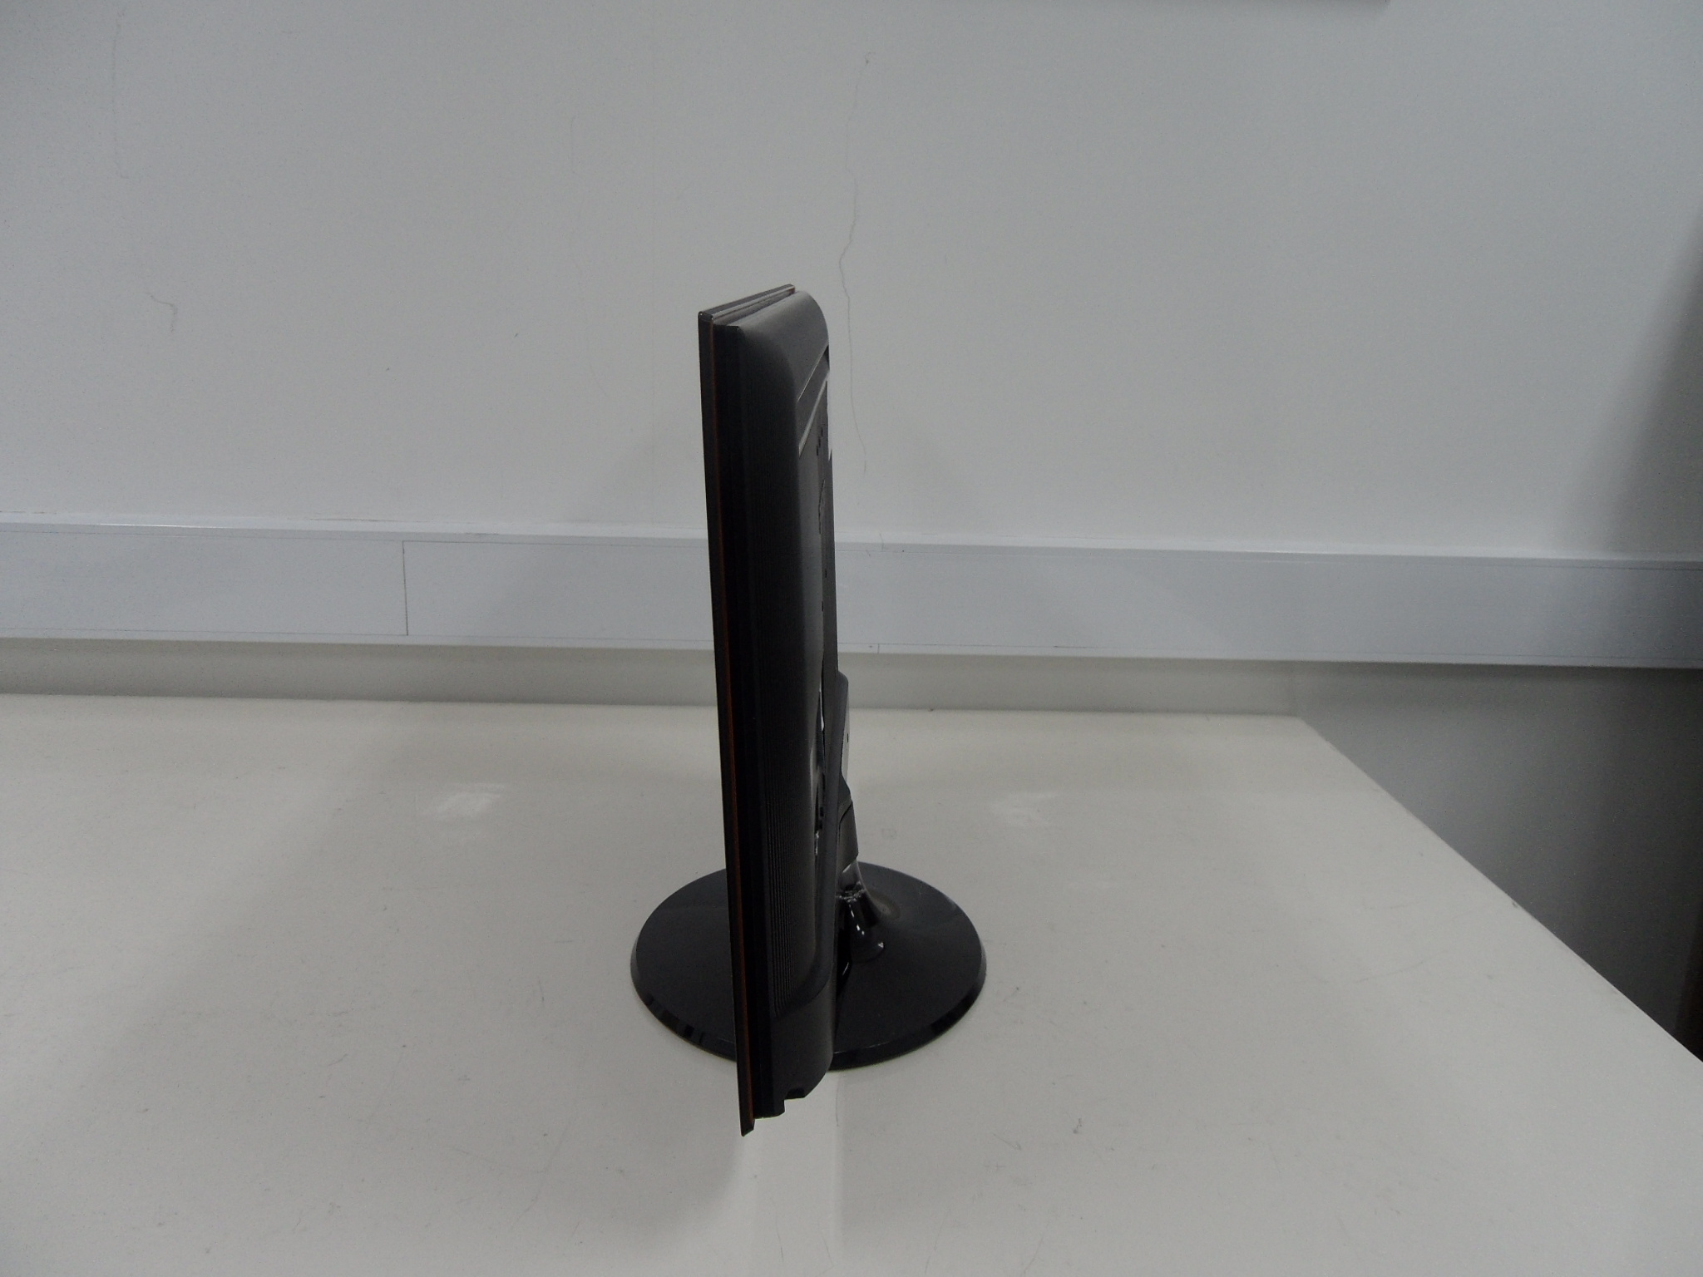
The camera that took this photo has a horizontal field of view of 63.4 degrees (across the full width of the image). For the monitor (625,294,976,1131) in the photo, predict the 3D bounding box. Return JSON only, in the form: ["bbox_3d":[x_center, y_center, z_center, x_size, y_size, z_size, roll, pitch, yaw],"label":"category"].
[{"bbox_3d":[-0.018,0.004,0.764,0.206,0.376,0.503,2,15,0],"label":"monitor"}]

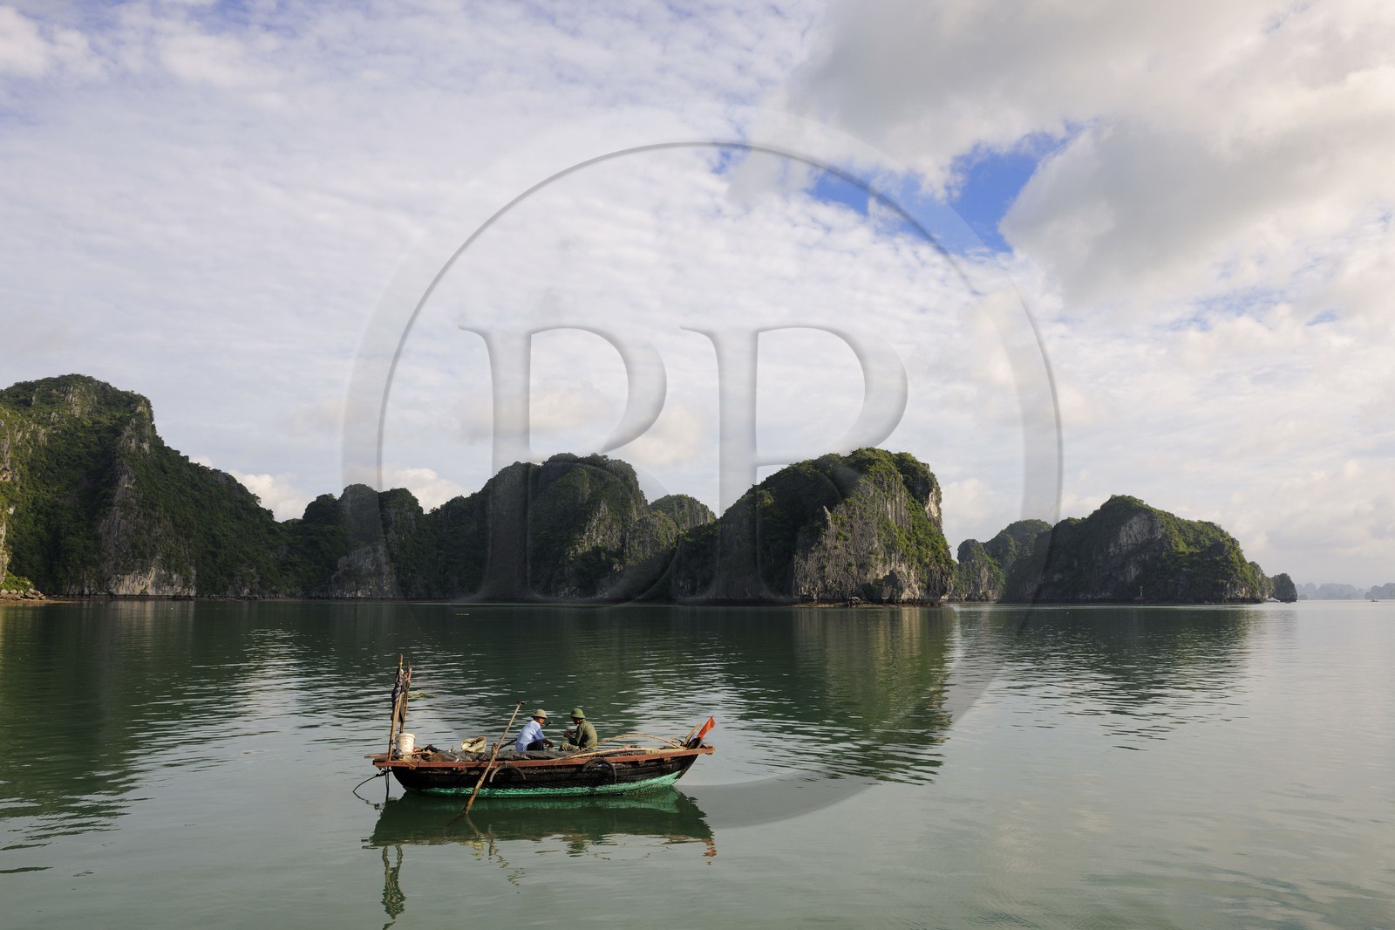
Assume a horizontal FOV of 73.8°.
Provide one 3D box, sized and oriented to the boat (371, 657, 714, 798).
[{"bbox_3d":[-2.865,4.955,17.776,6.424,2.557,1.850,1,-8,-6],"label":"boat"}]

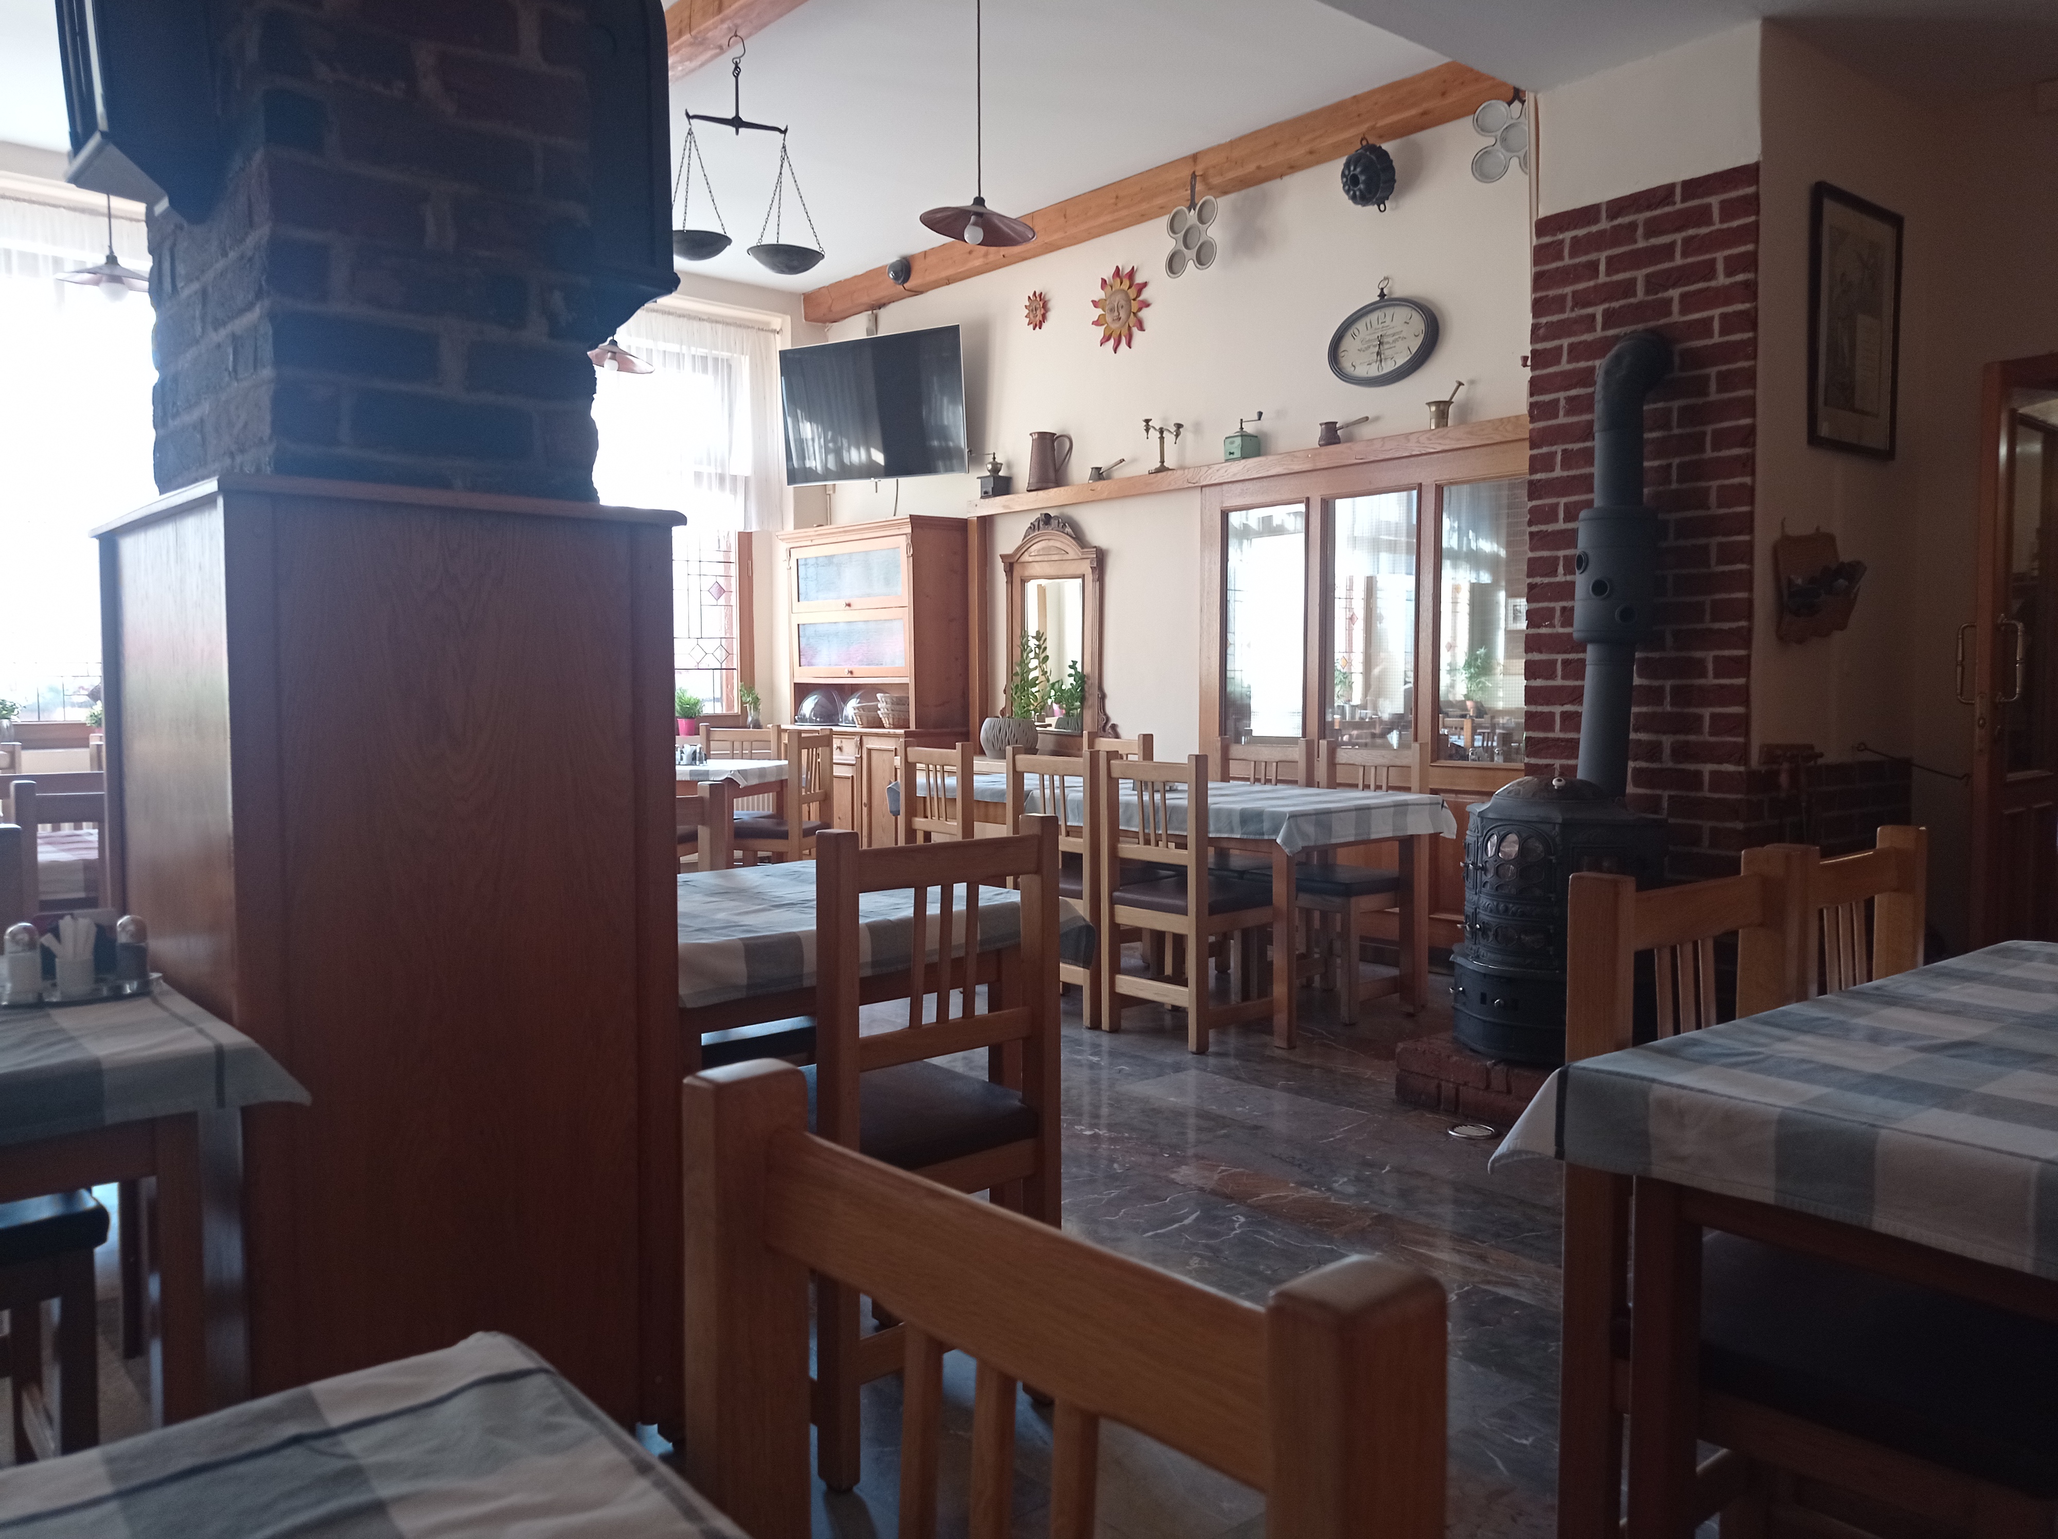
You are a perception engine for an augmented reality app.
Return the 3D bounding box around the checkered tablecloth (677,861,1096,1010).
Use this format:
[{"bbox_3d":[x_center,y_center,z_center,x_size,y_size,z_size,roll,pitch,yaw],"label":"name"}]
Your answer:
[{"bbox_3d":[-0.513,0.310,3.263,0.920,0.142,0.970,-2,3,-39],"label":"checkered tablecloth"}]

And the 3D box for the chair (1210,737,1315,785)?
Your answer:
[{"bbox_3d":[0.785,0.365,6.480,0.480,0.945,0.460,-2,3,-39],"label":"chair"}]

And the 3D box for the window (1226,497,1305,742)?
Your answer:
[{"bbox_3d":[1.017,-0.591,7.107,0.050,1.050,0.490,-2,4,-39],"label":"window"}]

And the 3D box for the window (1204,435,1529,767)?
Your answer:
[{"bbox_3d":[1.387,-0.648,6.964,0.090,1.220,1.840,-2,3,-39],"label":"window"}]

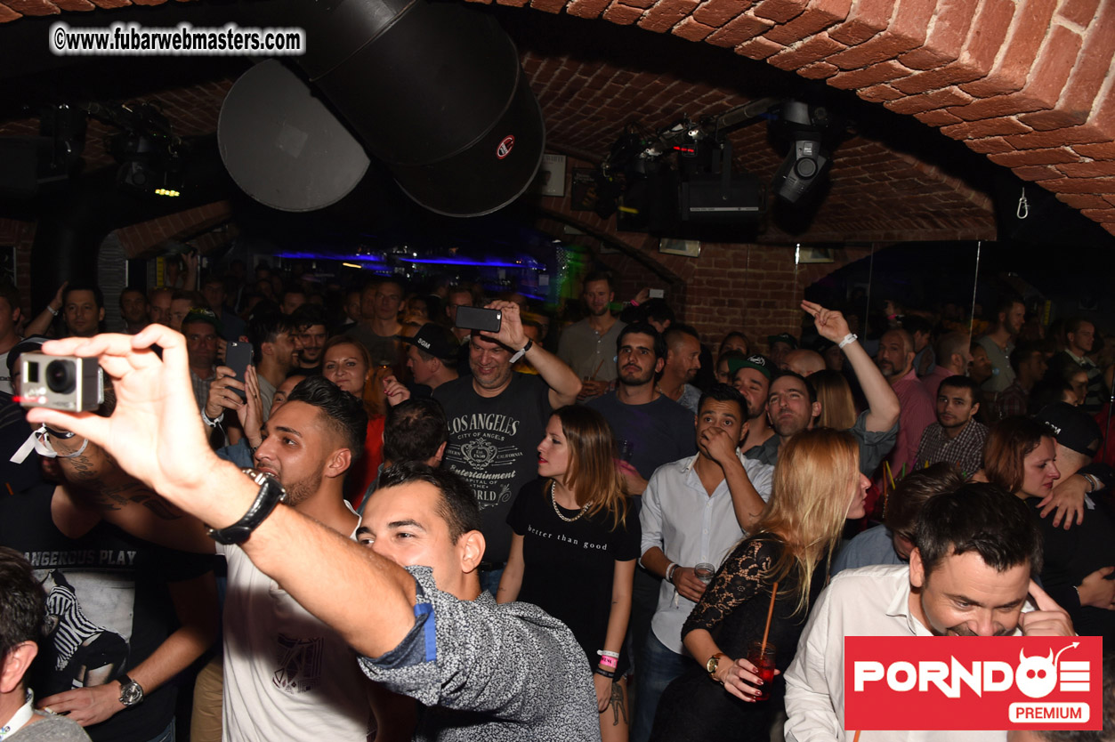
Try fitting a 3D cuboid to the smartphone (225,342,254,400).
[{"bbox_3d":[-0.738,0.004,2.000,0.070,0.142,0.011,4,4,20],"label":"smartphone"}]

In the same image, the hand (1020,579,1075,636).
[{"bbox_3d":[0.718,0.375,1.270,0.085,0.150,0.085,0,8,-18],"label":"hand"}]

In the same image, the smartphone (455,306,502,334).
[{"bbox_3d":[-0.250,-0.162,2.740,0.141,0.070,0.010,7,-2,0],"label":"smartphone"}]

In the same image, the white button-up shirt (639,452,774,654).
[{"bbox_3d":[0.499,0.595,2.860,0.480,0.680,0.320,3,7,12],"label":"white button-up shirt"}]

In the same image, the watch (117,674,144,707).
[{"bbox_3d":[-0.943,0.701,1.912,0.048,0.065,0.050,-37,15,-32],"label":"watch"}]

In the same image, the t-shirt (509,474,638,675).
[{"bbox_3d":[0.050,0.619,2.580,0.410,0.600,0.250,6,8,25],"label":"t-shirt"}]

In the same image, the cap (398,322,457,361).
[{"bbox_3d":[-0.540,-0.116,3.600,0.265,0.145,0.180,14,6,-10],"label":"cap"}]

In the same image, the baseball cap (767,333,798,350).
[{"bbox_3d":[1.421,-0.182,5.450,0.180,0.140,0.260,9,-10,39],"label":"baseball cap"}]

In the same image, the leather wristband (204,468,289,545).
[{"bbox_3d":[-0.243,0.102,0.670,0.066,0.054,0.040,-10,-34,13],"label":"leather wristband"}]

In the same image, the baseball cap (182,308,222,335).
[{"bbox_3d":[-1.587,-0.225,3.880,0.175,0.125,0.250,-1,8,-20],"label":"baseball cap"}]

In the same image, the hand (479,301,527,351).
[{"bbox_3d":[-0.171,-0.142,2.770,0.135,0.165,0.090,-29,6,18],"label":"hand"}]

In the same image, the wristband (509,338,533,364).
[{"bbox_3d":[-0.117,-0.065,2.810,0.022,0.095,0.055,44,3,-34],"label":"wristband"}]

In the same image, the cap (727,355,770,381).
[{"bbox_3d":[0.745,-0.005,3.330,0.180,0.145,0.260,8,-16,38],"label":"cap"}]

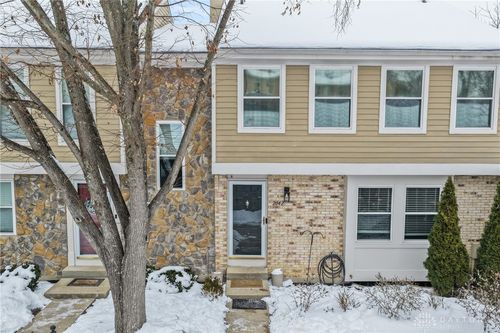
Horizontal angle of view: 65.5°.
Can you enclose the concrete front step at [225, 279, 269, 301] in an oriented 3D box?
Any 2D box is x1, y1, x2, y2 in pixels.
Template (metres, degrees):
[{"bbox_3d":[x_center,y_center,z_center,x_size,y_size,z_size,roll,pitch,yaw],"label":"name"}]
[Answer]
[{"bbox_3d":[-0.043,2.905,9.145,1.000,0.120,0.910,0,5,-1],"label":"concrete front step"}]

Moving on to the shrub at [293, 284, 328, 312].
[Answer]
[{"bbox_3d":[1.282,2.838,8.342,0.670,0.480,0.550,0,5,-1],"label":"shrub"}]

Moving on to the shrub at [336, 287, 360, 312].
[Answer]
[{"bbox_3d":[2.117,2.853,8.328,0.470,0.460,0.420,0,5,-1],"label":"shrub"}]

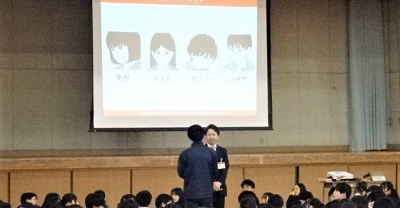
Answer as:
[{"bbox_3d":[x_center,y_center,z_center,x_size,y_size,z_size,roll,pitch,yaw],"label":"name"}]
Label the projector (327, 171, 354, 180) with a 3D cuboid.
[{"bbox_3d":[2.401,1.224,21.300,0.370,0.095,0.280,0,6,-26],"label":"projector"}]

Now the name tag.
[{"bbox_3d":[0.270,0.761,15.500,0.100,0.085,0.010,-3,-1,3],"label":"name tag"}]

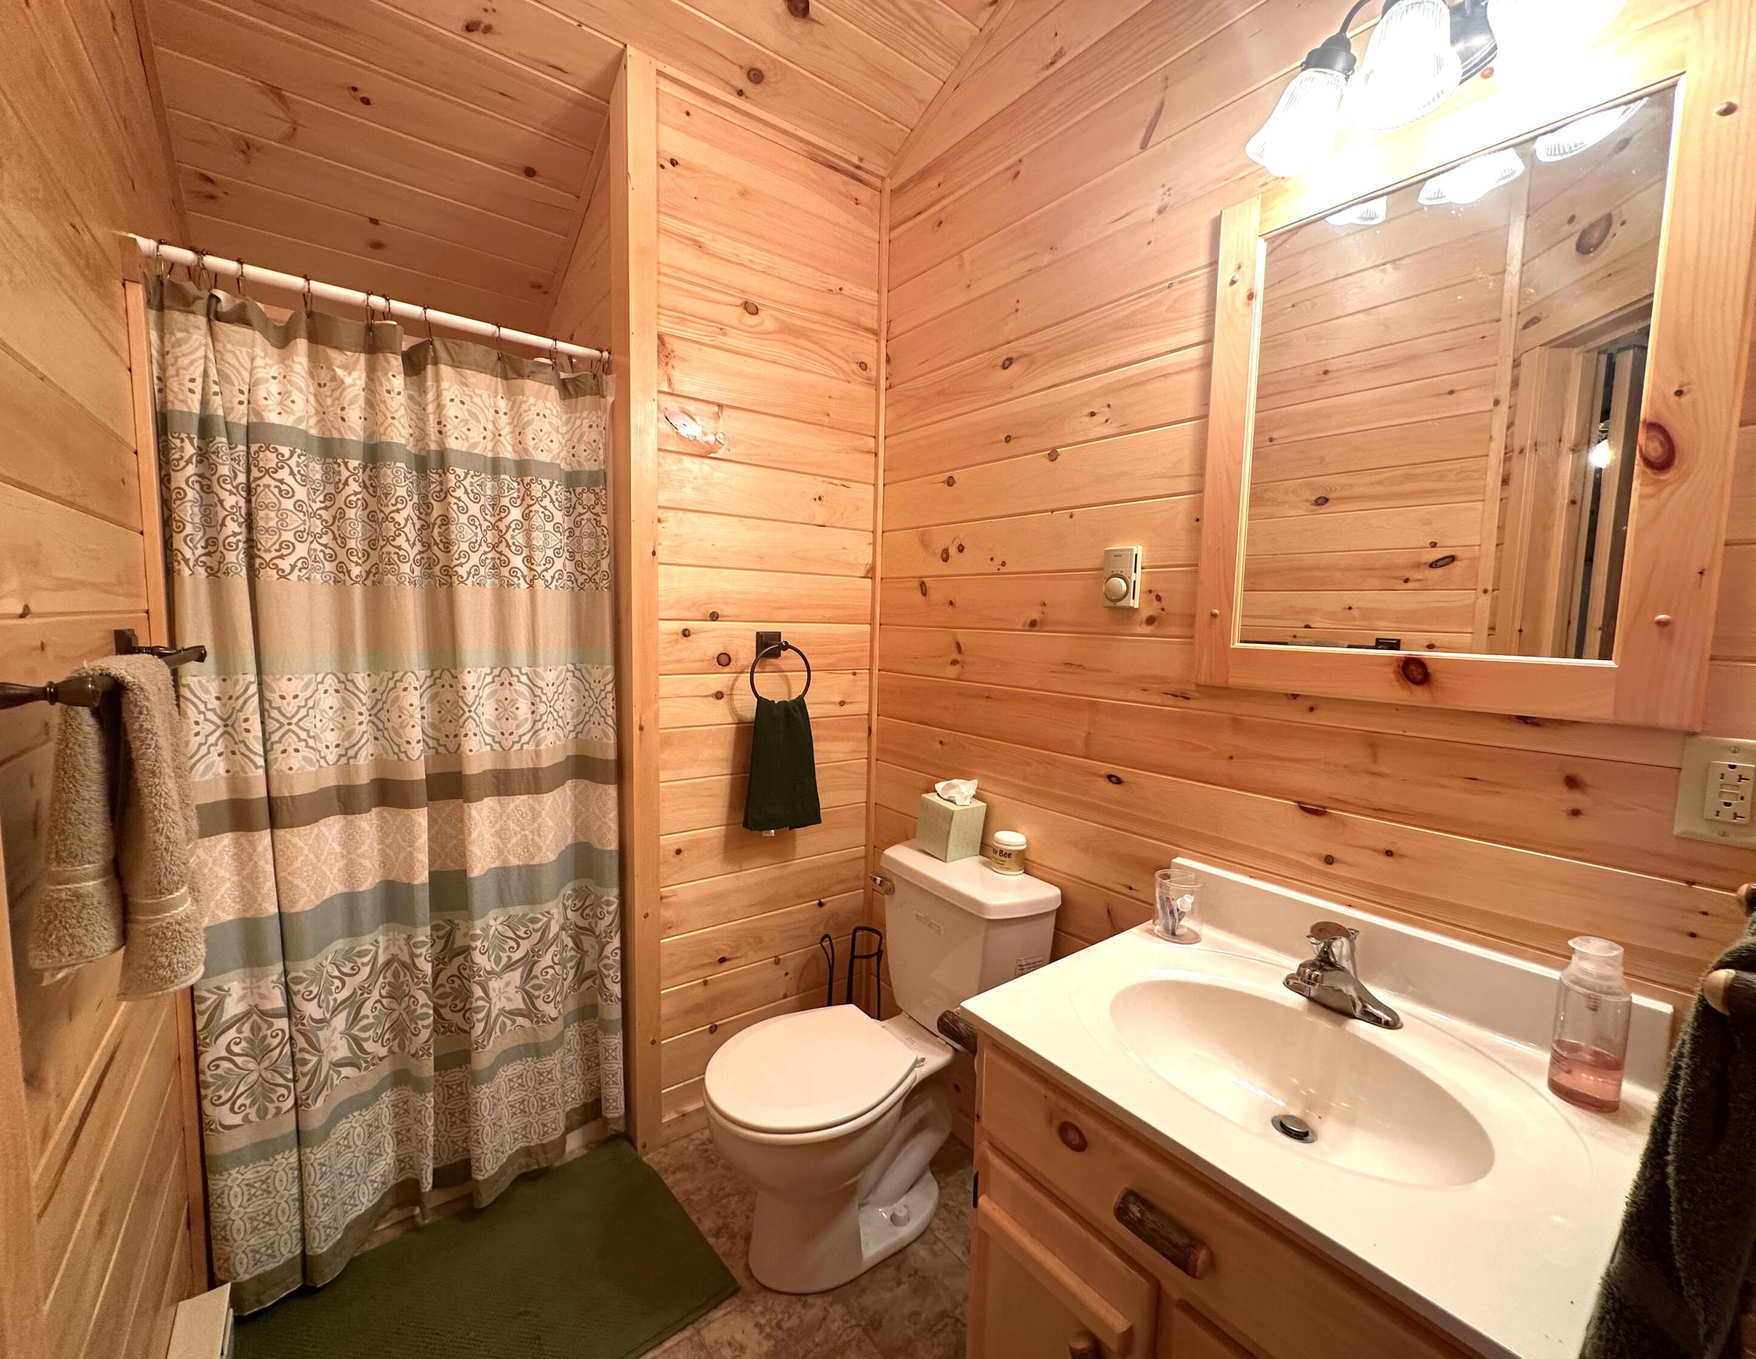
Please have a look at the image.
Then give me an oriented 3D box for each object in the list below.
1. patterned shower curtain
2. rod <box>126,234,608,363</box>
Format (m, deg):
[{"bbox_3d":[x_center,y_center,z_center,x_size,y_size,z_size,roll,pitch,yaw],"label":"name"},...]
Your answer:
[{"bbox_3d":[-0.921,0.227,1.513,0.765,1.835,0.150,-3,6,-37],"label":"patterned shower curtain"},{"bbox_3d":[-0.938,-0.739,1.474,0.790,0.032,0.032,-3,6,-37],"label":"rod"}]

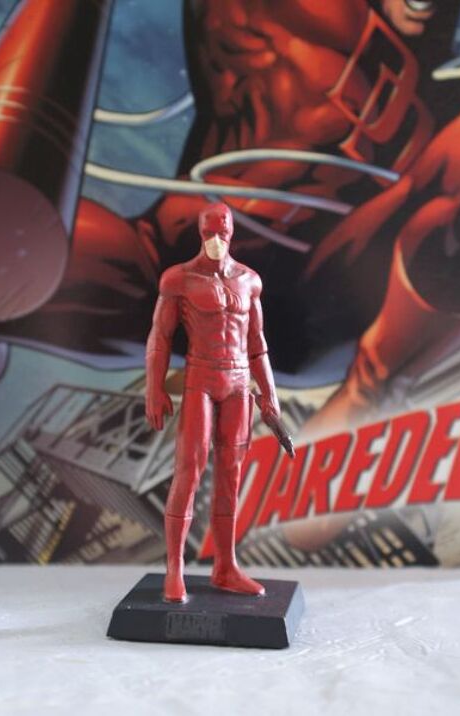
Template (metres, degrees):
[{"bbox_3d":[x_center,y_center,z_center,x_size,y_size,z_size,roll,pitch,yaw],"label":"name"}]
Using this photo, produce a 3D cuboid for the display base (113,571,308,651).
[{"bbox_3d":[-0.004,0.059,0.352,0.041,0.006,0.041,2,4,8],"label":"display base"}]

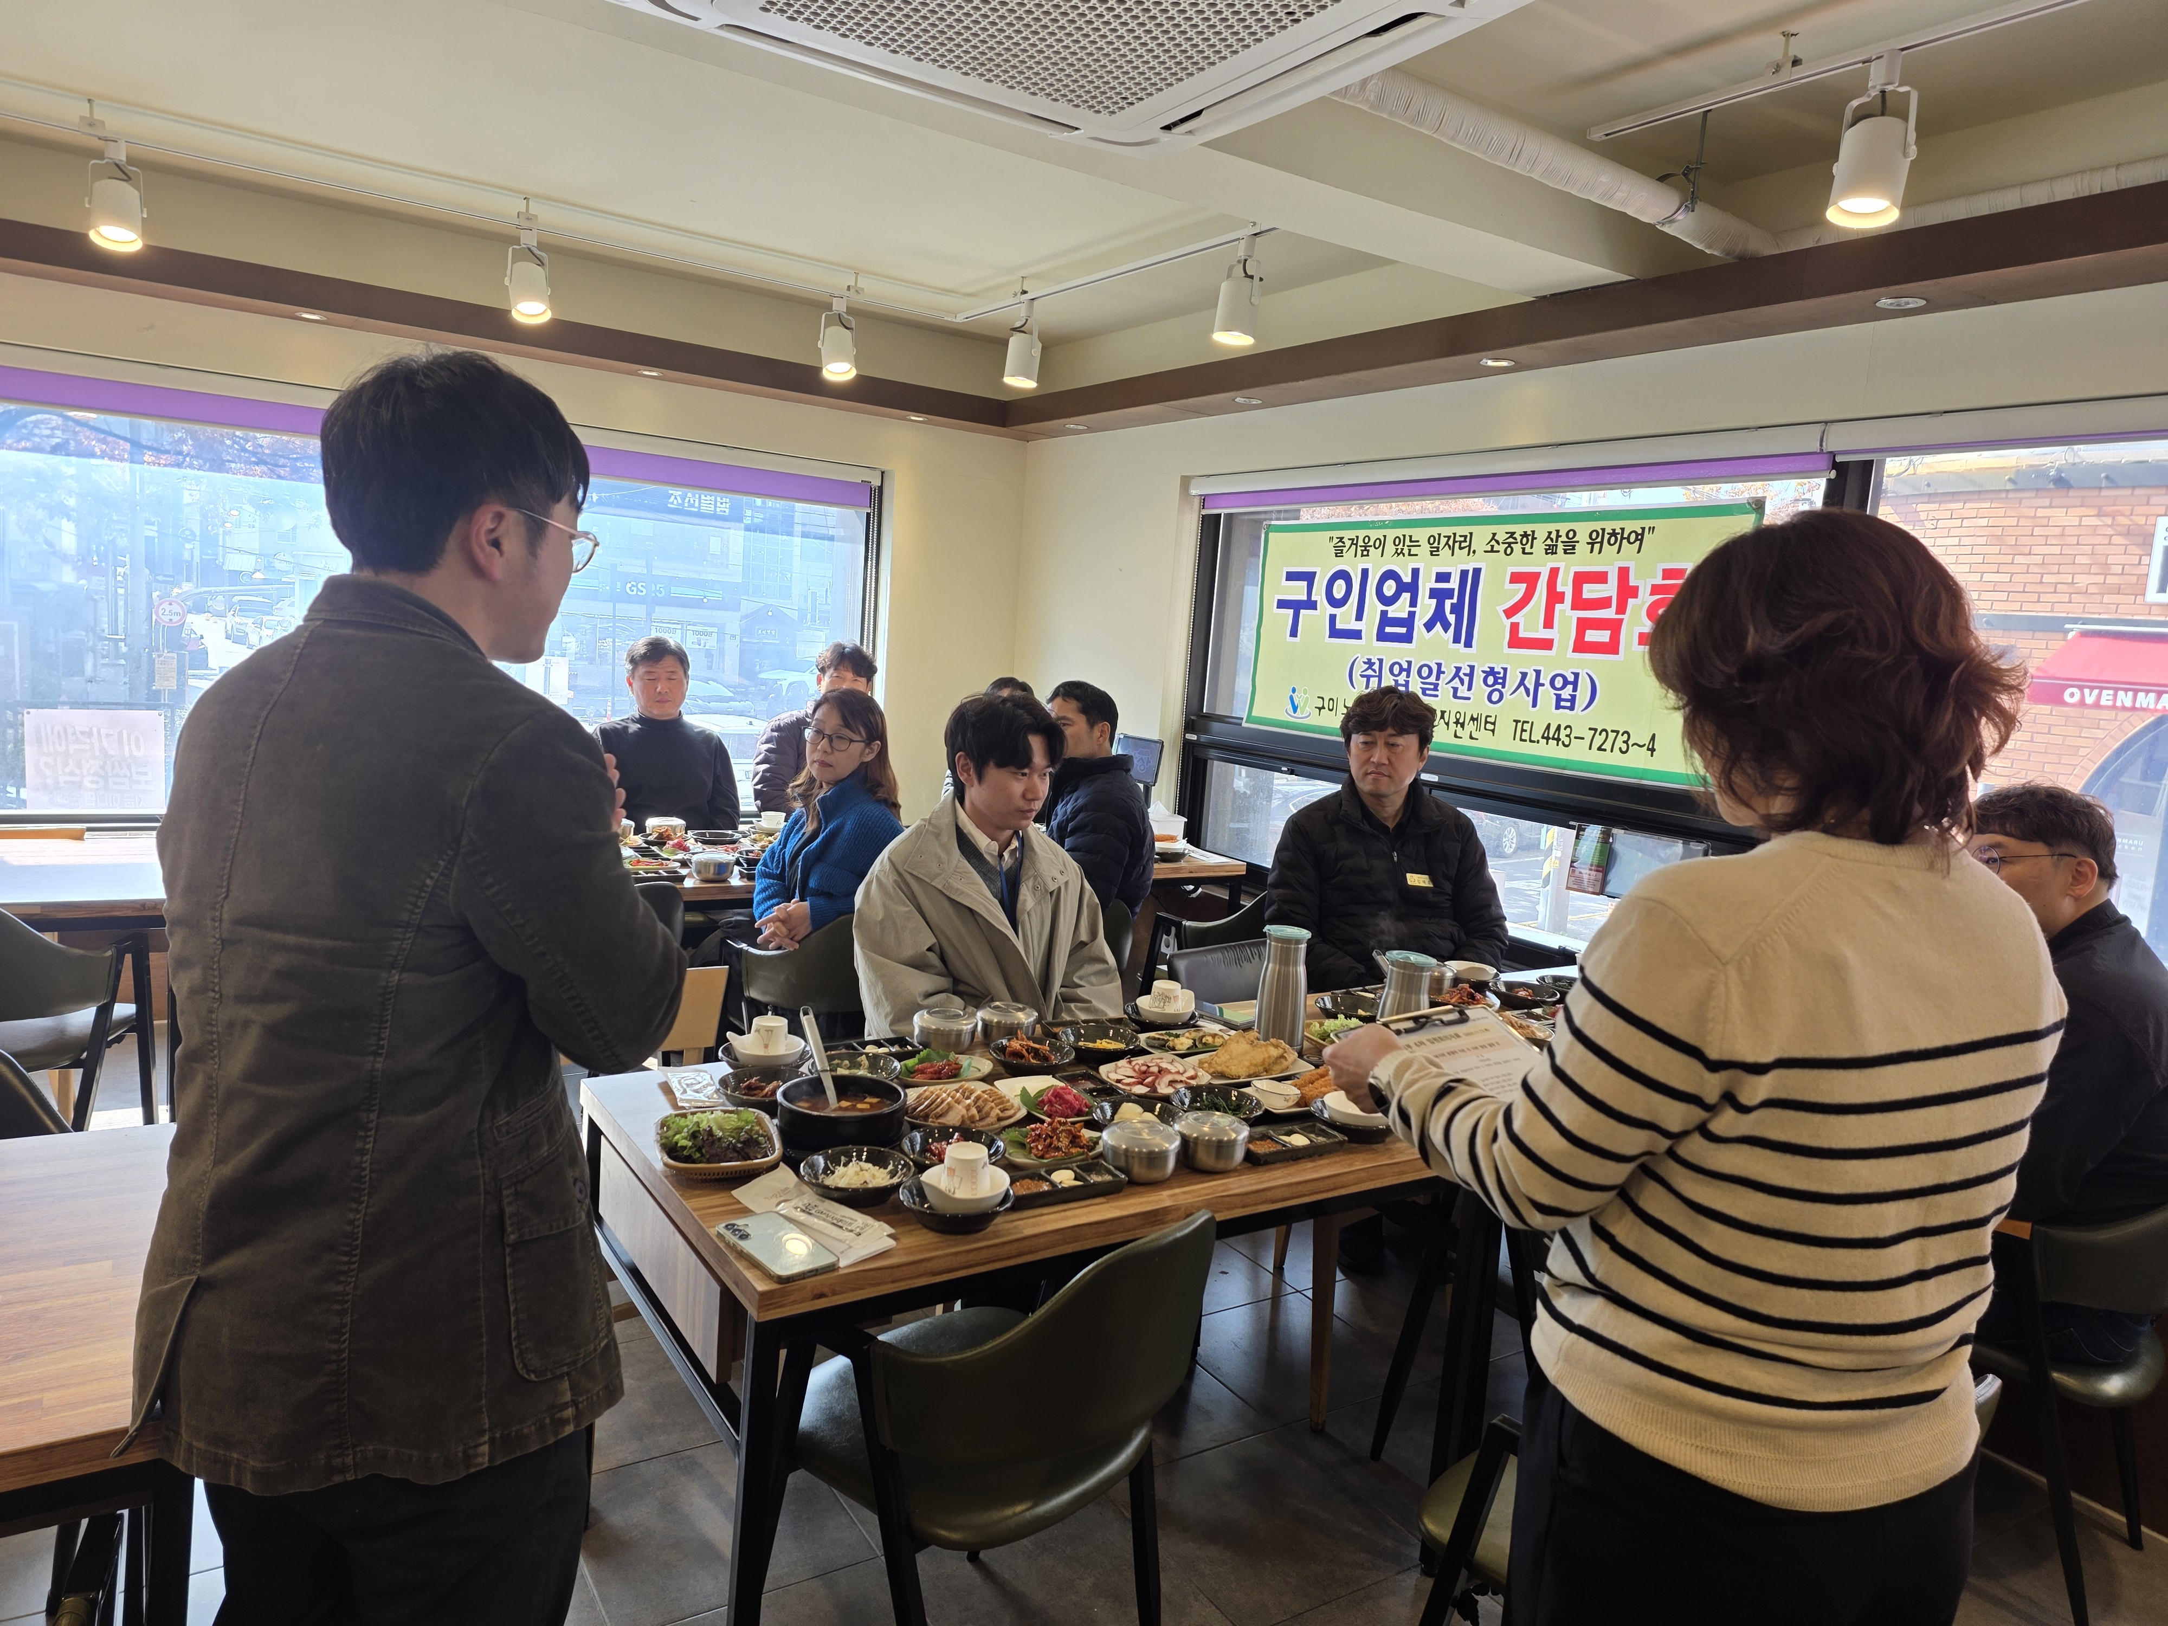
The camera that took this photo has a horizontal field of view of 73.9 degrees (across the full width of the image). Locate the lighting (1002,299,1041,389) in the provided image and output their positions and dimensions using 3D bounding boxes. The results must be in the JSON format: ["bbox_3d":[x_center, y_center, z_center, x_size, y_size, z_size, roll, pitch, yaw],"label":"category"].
[{"bbox_3d":[-0.198,-1.562,4.779,0.127,0.274,0.128,0,8,-33],"label":"lighting"}]

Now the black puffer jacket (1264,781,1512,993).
[{"bbox_3d":[0.717,0.295,3.401,0.570,0.735,0.380,4,7,-6],"label":"black puffer jacket"}]

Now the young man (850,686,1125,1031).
[{"bbox_3d":[-0.122,0.469,2.653,0.530,1.365,0.780,0,8,-30],"label":"young man"}]

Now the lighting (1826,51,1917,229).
[{"bbox_3d":[1.349,-1.154,2.454,0.141,0.284,0.128,0,8,-33],"label":"lighting"}]

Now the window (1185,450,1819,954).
[{"bbox_3d":[0.972,-0.326,4.092,0.100,1.211,2.180,0,8,-33],"label":"window"}]

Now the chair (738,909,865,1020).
[{"bbox_3d":[-0.723,0.589,3.932,0.560,0.760,0.560,7,7,17],"label":"chair"}]

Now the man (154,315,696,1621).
[{"bbox_3d":[-0.567,0.461,1.210,0.500,1.661,0.380,10,9,40],"label":"man"}]

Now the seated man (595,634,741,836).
[{"bbox_3d":[-1.287,0.164,4.449,0.520,1.390,0.750,1,8,-25],"label":"seated man"}]

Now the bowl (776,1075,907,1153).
[{"bbox_3d":[-0.329,0.421,1.942,0.174,0.085,0.174,4,7,-1],"label":"bowl"}]

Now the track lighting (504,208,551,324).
[{"bbox_3d":[-1.666,-1.641,4.337,0.128,0.321,0.170,0,8,-33],"label":"track lighting"}]

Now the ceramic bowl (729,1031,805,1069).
[{"bbox_3d":[-0.497,0.383,2.258,0.121,0.050,0.110,4,7,-1],"label":"ceramic bowl"}]

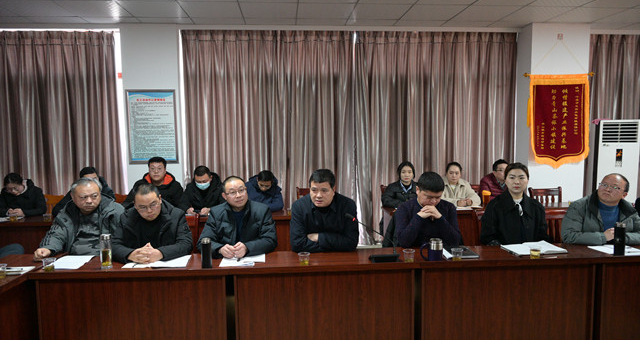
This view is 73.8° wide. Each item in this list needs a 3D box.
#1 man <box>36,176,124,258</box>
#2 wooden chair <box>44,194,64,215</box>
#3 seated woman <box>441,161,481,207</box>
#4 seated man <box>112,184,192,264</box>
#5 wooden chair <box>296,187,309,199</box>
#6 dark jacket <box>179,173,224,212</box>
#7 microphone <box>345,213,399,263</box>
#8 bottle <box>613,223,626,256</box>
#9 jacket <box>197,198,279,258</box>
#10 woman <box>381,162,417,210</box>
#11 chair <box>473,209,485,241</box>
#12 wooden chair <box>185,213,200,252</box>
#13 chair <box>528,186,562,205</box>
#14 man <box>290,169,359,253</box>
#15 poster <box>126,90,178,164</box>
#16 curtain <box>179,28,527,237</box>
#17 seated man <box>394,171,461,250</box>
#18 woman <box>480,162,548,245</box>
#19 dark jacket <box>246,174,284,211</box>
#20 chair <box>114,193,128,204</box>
[{"bbox_3d":[-1.666,0.701,3.065,0.620,1.300,0.720,-2,5,-19],"label":"man"},{"bbox_3d":[-2.770,0.742,4.376,0.450,0.920,0.500,-1,5,-4],"label":"wooden chair"},{"bbox_3d":[1.637,0.532,5.097,0.490,1.260,0.700,-1,5,-3],"label":"seated woman"},{"bbox_3d":[-1.169,0.706,3.103,0.560,1.240,0.780,-1,5,-3],"label":"seated man"},{"bbox_3d":[-0.025,0.681,4.805,0.460,0.920,0.500,-1,5,-4],"label":"wooden chair"},{"bbox_3d":[-1.309,0.383,4.838,0.520,0.660,0.500,-1,5,-6],"label":"dark jacket"},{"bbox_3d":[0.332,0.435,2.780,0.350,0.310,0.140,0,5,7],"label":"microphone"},{"bbox_3d":[1.988,0.450,2.826,0.072,0.220,0.072,-1,5,-5],"label":"bottle"},{"bbox_3d":[-0.596,0.536,3.135,0.560,0.640,0.500,-1,5,-8],"label":"jacket"},{"bbox_3d":[0.960,0.537,5.045,0.500,1.270,0.700,0,5,1],"label":"woman"},{"bbox_3d":[1.506,0.793,3.303,0.460,0.920,0.500,-1,5,-4],"label":"chair"},{"bbox_3d":[-1.180,0.847,3.335,0.430,0.920,0.500,-1,5,-5],"label":"wooden chair"},{"bbox_3d":[2.657,0.685,4.821,0.420,0.920,0.500,-1,5,-5],"label":"chair"},{"bbox_3d":[0.037,0.675,3.144,0.520,1.310,0.720,0,5,4],"label":"man"},{"bbox_3d":[-2.036,-0.519,5.198,0.582,0.903,0.030,-1,5,-5],"label":"poster"},{"bbox_3d":[0.414,-0.368,5.275,4.100,2.625,0.150,-1,5,-4],"label":"curtain"},{"bbox_3d":[0.774,0.652,3.266,0.510,1.280,0.740,-1,5,-8],"label":"seated man"},{"bbox_3d":[1.506,0.619,3.263,0.530,1.330,0.760,-1,5,-1],"label":"woman"},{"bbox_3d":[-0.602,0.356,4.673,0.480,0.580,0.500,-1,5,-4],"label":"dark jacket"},{"bbox_3d":[-2.424,0.751,4.872,0.440,0.930,0.480,-1,5,-4],"label":"chair"}]

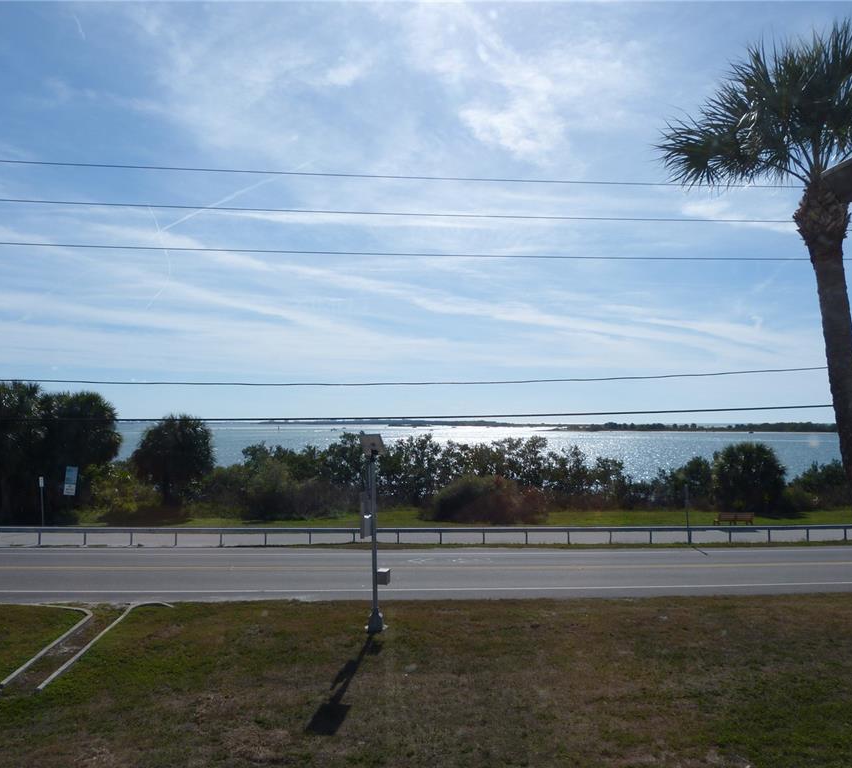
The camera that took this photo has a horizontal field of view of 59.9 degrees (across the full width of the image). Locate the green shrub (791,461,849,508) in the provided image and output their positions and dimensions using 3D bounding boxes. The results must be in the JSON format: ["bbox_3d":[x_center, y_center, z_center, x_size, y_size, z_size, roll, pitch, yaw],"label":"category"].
[{"bbox_3d":[26.040,6.574,48.878,3.800,2.950,3.200,0,-3,-5],"label":"green shrub"}]

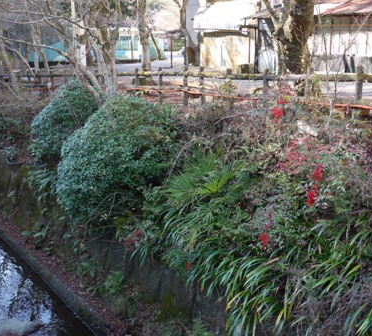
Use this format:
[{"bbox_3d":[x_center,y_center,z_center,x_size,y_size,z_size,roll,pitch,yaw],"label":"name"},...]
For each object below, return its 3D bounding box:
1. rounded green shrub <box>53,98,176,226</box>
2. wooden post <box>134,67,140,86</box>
[{"bbox_3d":[-1.482,-0.162,11.200,2.600,2.750,2.400,-2,12,-8],"label":"rounded green shrub"},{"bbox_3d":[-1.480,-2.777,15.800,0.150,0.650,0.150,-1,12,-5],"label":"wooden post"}]

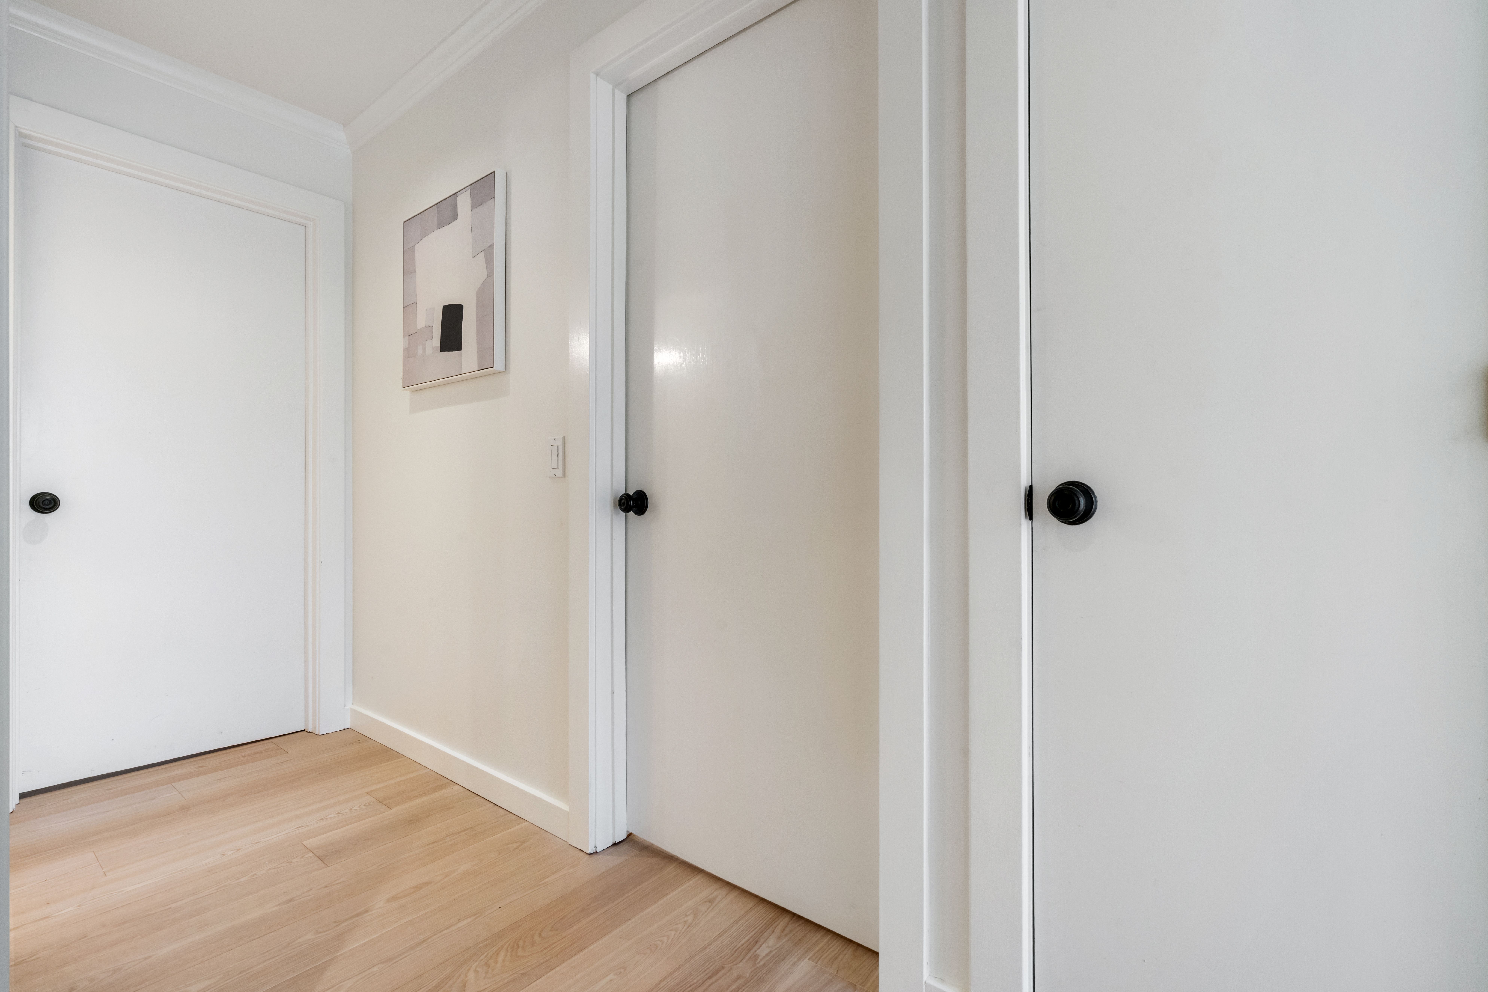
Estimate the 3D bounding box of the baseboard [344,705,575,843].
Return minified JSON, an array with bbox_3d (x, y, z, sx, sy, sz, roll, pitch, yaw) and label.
[{"bbox_3d":[-1.036,0.904,2.257,1.449,0.086,0.019,0,0,39],"label":"baseboard"}]

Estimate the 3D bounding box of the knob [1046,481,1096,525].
[{"bbox_3d":[0.495,0.012,1.009,0.067,0.067,0.062,0,0,39],"label":"knob"}]

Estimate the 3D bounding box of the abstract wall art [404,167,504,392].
[{"bbox_3d":[-0.978,-0.686,2.207,0.599,0.598,0.038,0,0,39],"label":"abstract wall art"}]

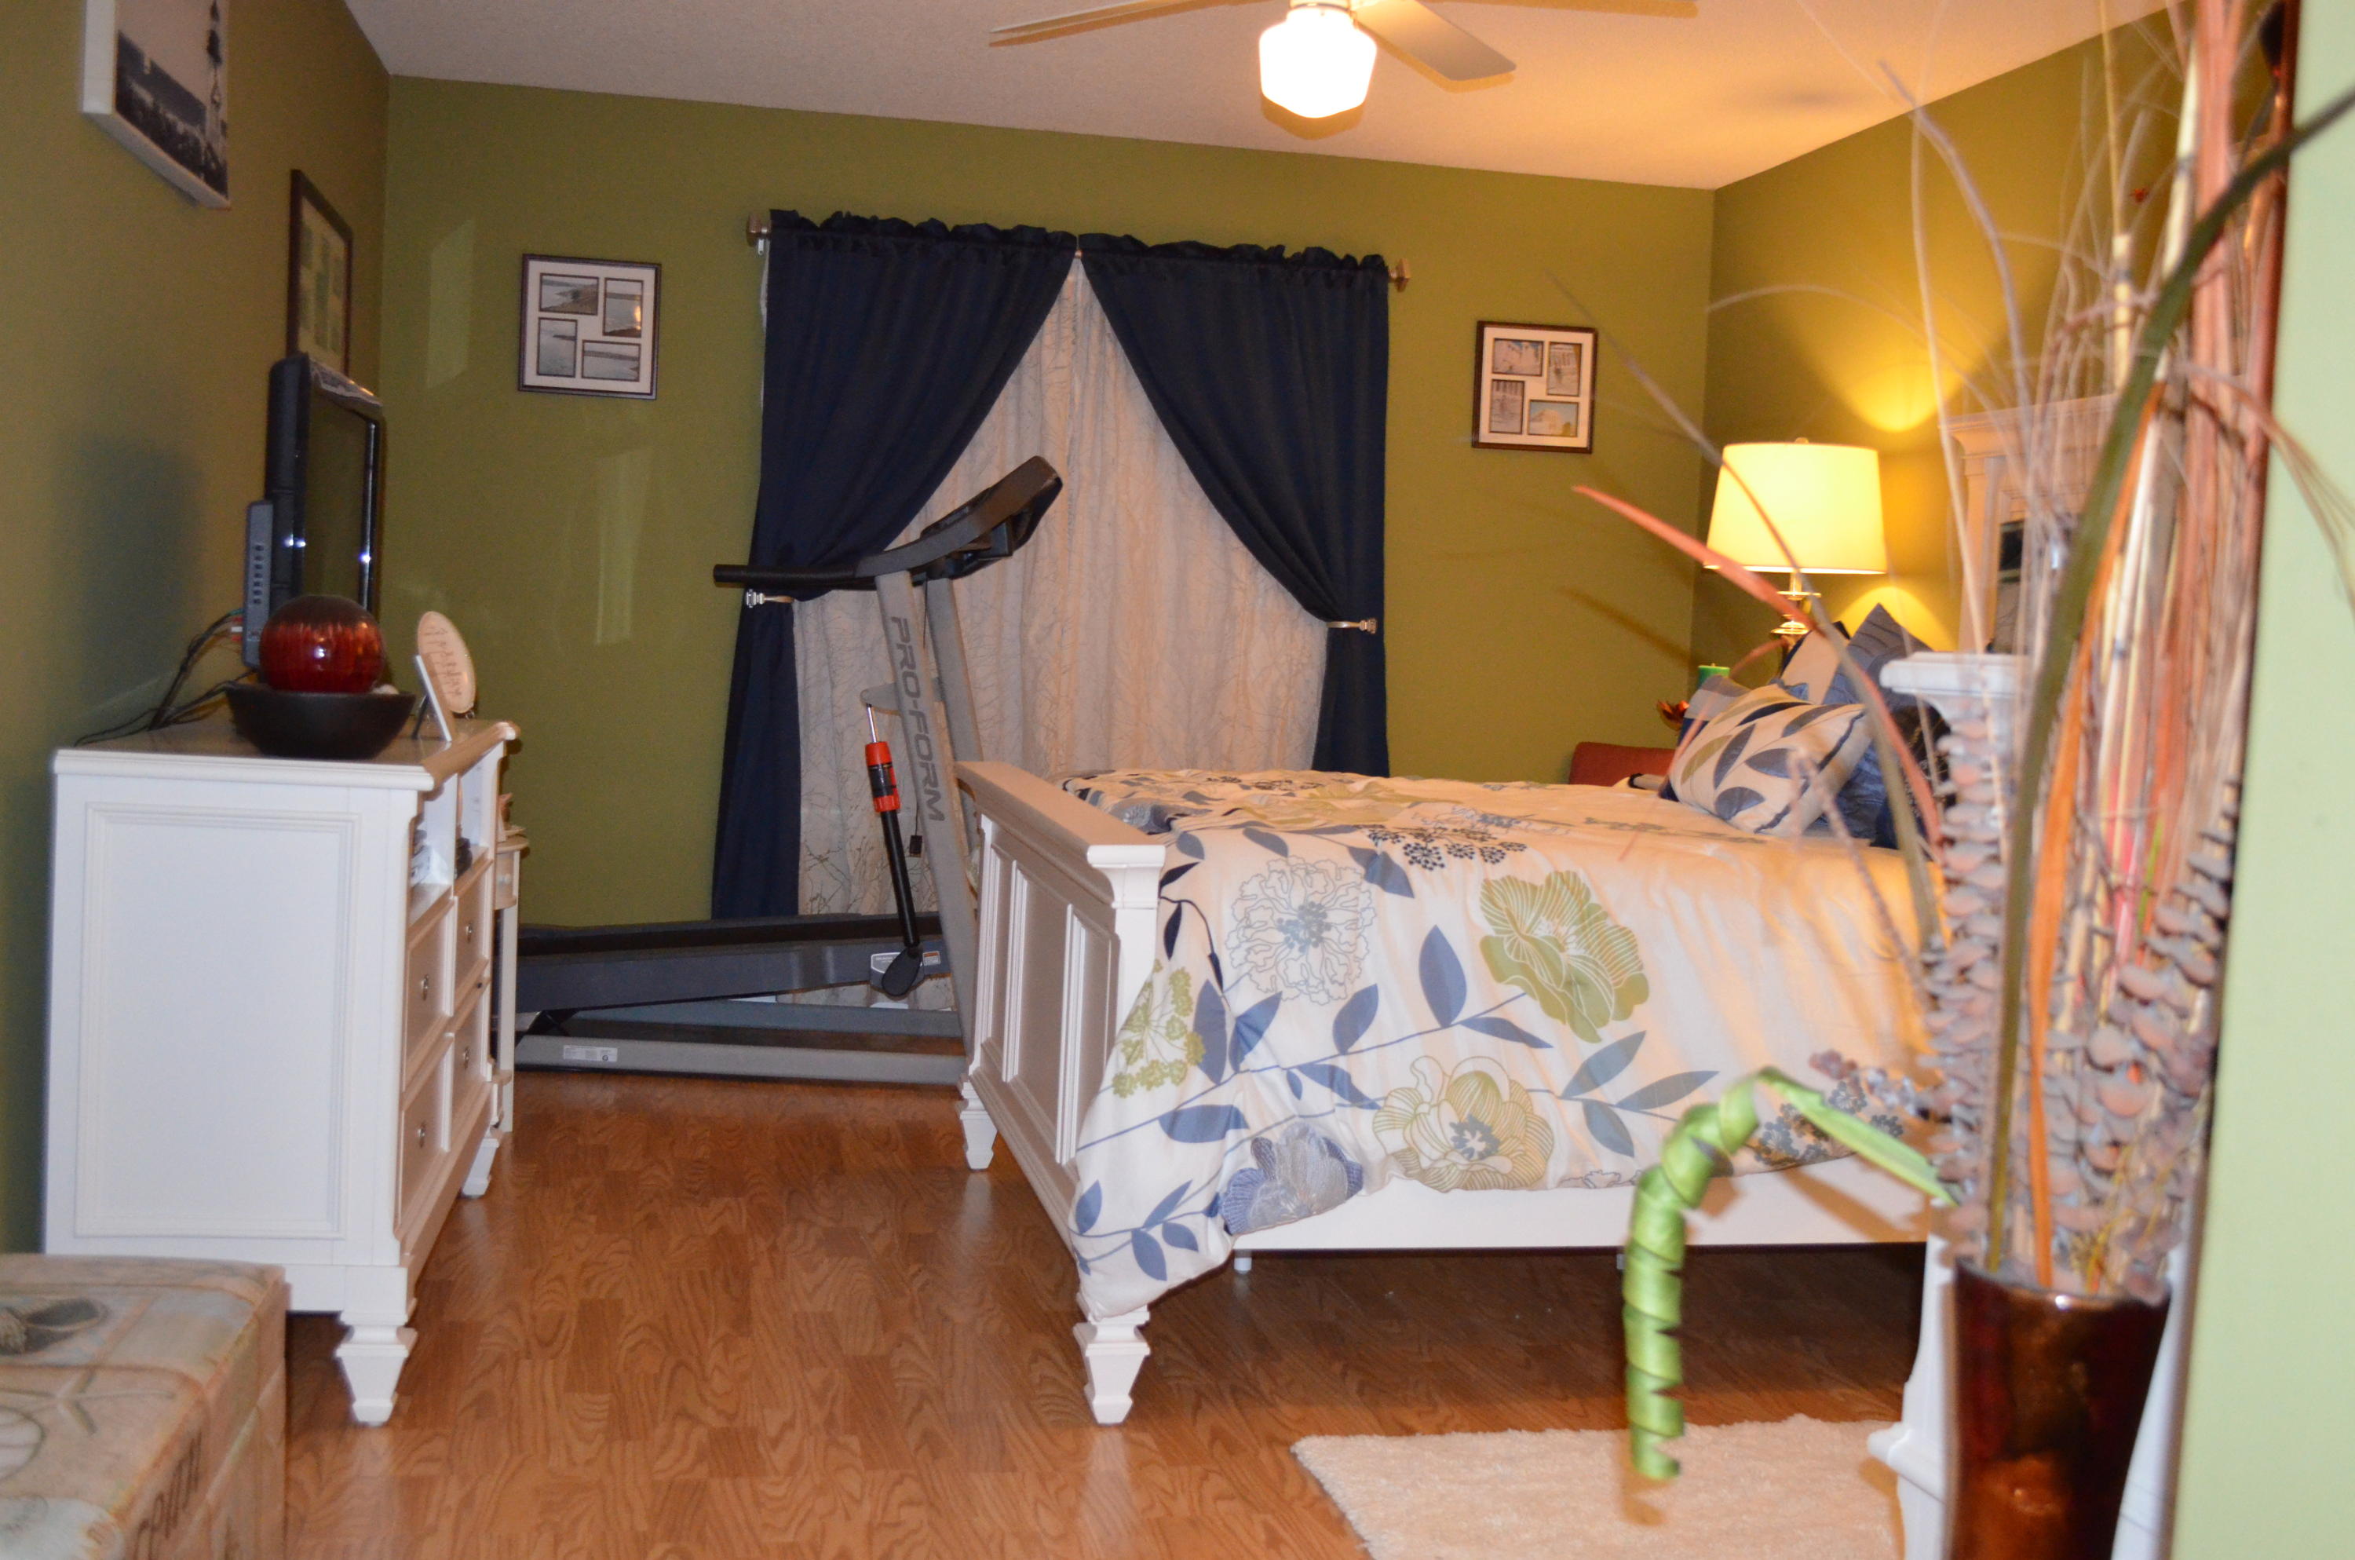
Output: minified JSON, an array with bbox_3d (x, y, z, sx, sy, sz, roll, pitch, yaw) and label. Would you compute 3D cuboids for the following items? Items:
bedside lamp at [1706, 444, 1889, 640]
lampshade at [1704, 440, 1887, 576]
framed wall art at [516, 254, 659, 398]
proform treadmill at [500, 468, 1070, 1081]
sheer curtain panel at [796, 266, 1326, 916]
[{"bbox_3d":[1.473,-0.449,5.595,0.463,0.720,0.463,2,4,-12],"label":"bedside lamp"},{"bbox_3d":[1.482,-0.639,5.583,0.463,0.313,0.463,2,4,-12],"label":"lampshade"},{"bbox_3d":[-1.562,-1.205,6.258,0.350,0.356,0.020,2,4,-12],"label":"framed wall art"},{"bbox_3d":[-1.097,-0.067,5.871,1.694,1.496,0.803,3,4,-1],"label":"proform treadmill"},{"bbox_3d":[-0.307,-0.378,6.396,1.660,2.120,0.080,2,4,-12],"label":"sheer curtain panel"}]

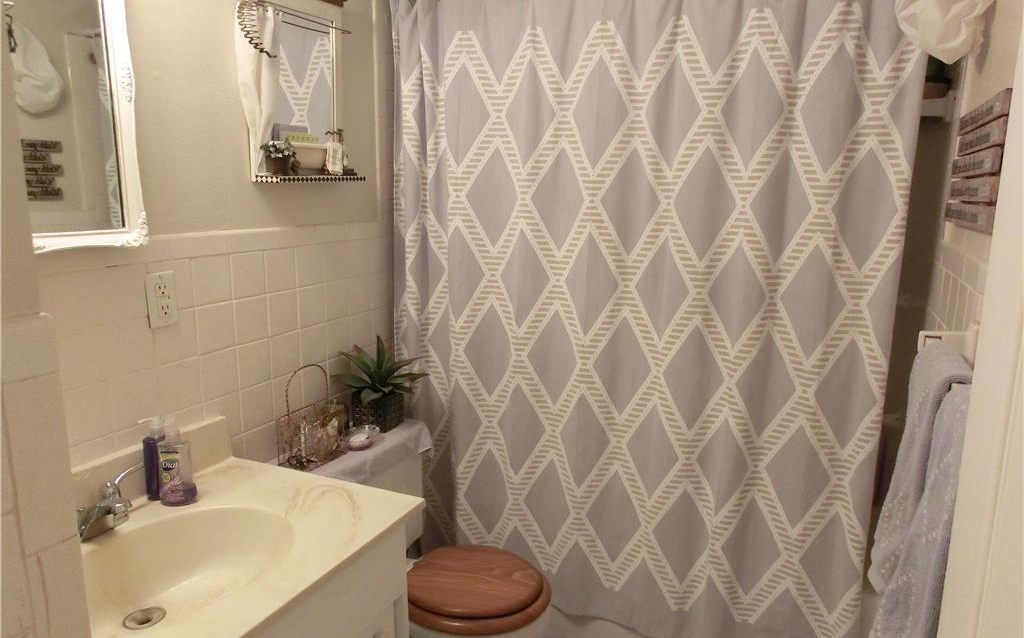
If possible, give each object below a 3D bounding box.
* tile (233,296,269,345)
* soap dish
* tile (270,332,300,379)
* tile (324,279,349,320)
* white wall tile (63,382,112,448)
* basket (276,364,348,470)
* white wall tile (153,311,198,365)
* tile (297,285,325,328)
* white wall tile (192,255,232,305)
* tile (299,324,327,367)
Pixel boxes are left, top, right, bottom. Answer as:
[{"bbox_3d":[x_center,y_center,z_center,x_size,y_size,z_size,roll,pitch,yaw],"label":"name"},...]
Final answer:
[{"bbox_3d":[-0.640,0.002,1.743,0.010,0.109,0.109,5,12,24],"label":"tile"},{"bbox_3d":[-0.405,0.328,1.925,0.095,0.038,0.115,5,12,24],"label":"soap dish"},{"bbox_3d":[-0.592,0.091,1.845,0.010,0.108,0.108,5,12,24],"label":"tile"},{"bbox_3d":[-0.500,-0.053,2.020,0.010,0.108,0.108,5,12,24],"label":"tile"},{"bbox_3d":[-0.816,0.184,1.347,0.009,0.108,0.108,6,12,24],"label":"white wall tile"},{"bbox_3d":[-0.510,0.239,1.805,0.099,0.249,0.144,5,12,24],"label":"basket"},{"bbox_3d":[-0.732,0.039,1.544,0.010,0.109,0.109,5,12,24],"label":"white wall tile"},{"bbox_3d":[-0.540,-0.034,1.913,0.009,0.108,0.108,6,12,24],"label":"tile"},{"bbox_3d":[-0.677,-0.086,1.599,0.009,0.108,0.108,6,12,24],"label":"white wall tile"},{"bbox_3d":[-0.549,0.074,1.962,0.010,0.109,0.109,5,12,24],"label":"tile"}]

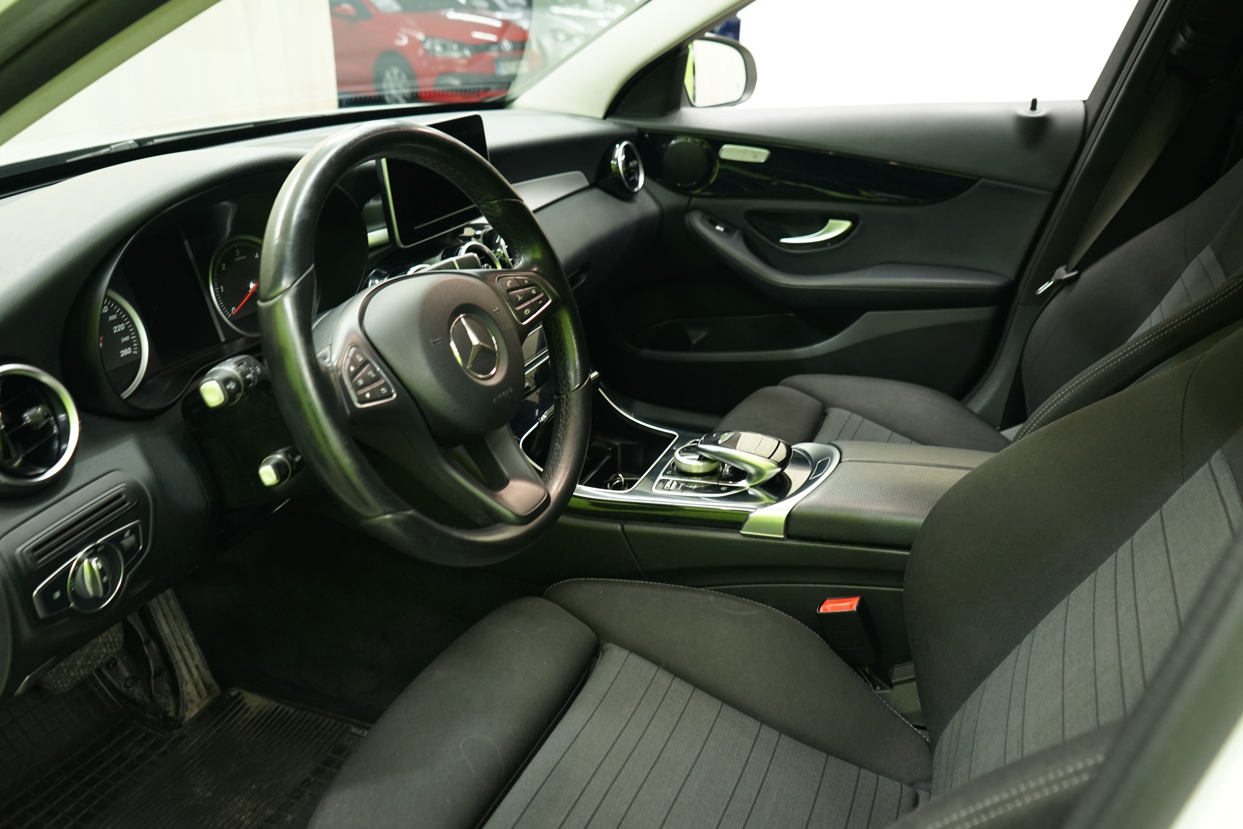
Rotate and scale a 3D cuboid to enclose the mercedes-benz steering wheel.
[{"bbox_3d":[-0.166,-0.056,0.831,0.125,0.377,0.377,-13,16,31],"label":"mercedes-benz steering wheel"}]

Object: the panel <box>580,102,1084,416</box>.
[{"bbox_3d":[0.320,-0.255,1.800,0.880,0.640,0.140,9,27,23],"label":"panel"}]

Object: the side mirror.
[{"bbox_3d":[0.193,-0.685,1.937,0.115,0.145,0.195,16,30,34],"label":"side mirror"}]

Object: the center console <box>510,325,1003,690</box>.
[{"bbox_3d":[0.159,0.110,1.201,0.720,0.340,0.260,9,27,23],"label":"center console"}]

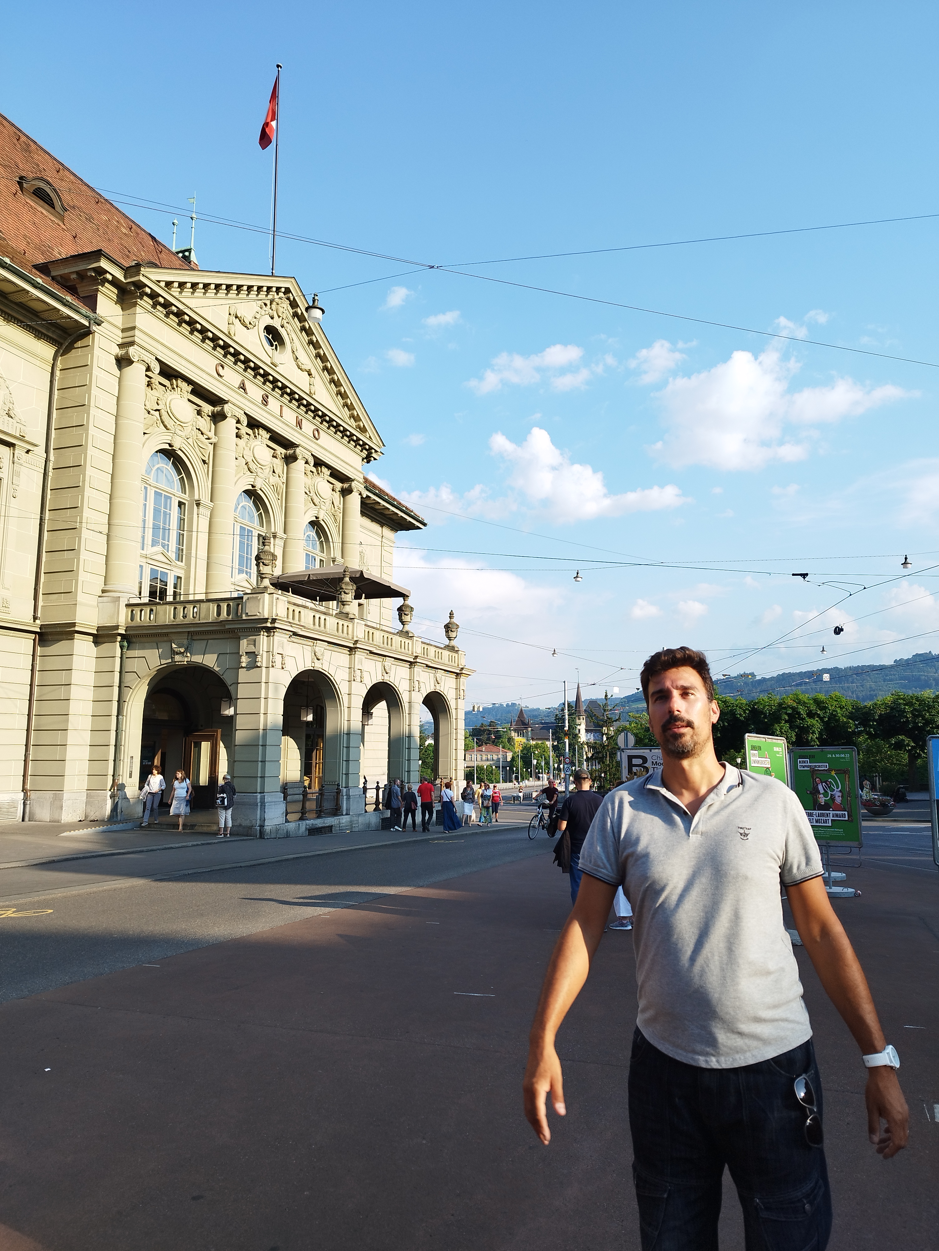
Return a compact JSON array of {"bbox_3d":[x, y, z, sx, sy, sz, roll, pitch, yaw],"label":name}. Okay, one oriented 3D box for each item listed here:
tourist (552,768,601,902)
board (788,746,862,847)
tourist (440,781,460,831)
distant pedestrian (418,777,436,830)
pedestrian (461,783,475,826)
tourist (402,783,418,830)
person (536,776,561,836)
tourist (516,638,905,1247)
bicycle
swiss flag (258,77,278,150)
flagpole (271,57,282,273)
[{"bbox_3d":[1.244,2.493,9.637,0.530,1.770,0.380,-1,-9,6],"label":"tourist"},{"bbox_3d":[5.042,2.428,12.277,0.950,1.350,0.070,-5,-10,31],"label":"board"},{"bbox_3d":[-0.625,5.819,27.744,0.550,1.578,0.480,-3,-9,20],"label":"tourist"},{"bbox_3d":[-1.391,5.791,28.052,0.520,1.745,0.400,-3,-9,17],"label":"distant pedestrian"},{"bbox_3d":[-0.036,6.564,31.981,0.480,1.644,0.380,-2,-9,14],"label":"pedestrian"},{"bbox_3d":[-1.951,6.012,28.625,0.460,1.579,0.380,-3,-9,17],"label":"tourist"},{"bbox_3d":[2.321,5.338,25.592,0.550,1.598,0.750,-6,-10,33],"label":"person"},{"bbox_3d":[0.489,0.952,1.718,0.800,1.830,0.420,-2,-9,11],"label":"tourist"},{"bbox_3d":[2.207,5.716,25.435,0.580,1.080,1.720,-6,-10,33],"label":"bicycle"},{"bbox_3d":[-8.474,-21.587,36.596,0.850,3.150,0.450,2,-9,-14],"label":"swiss flag"},{"bbox_3d":[-7.999,-18.832,35.982,0.220,9.900,0.220,3,-9,-20],"label":"flagpole"}]

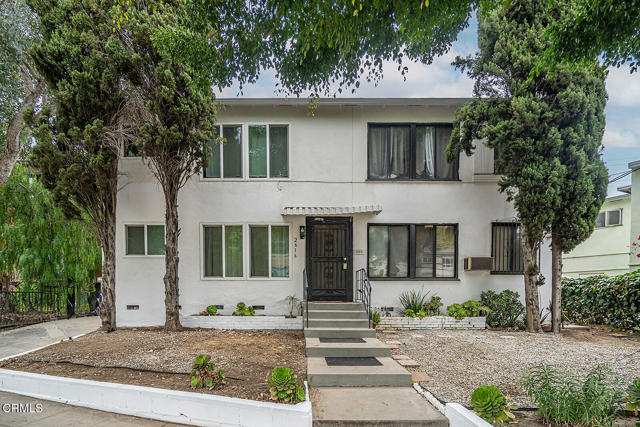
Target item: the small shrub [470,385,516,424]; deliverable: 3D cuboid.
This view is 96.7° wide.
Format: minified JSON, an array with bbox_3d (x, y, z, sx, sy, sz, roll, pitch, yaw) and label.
[{"bbox_3d":[1.789,1.970,2.950,0.440,0.360,0.400,0,-2,0],"label":"small shrub"}]

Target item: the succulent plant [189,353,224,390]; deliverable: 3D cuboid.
[{"bbox_3d":[-1.483,2.083,3.750,0.430,0.380,0.380,0,-2,0],"label":"succulent plant"}]

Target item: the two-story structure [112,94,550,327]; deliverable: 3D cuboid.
[{"bbox_3d":[0.340,0.200,11.300,12.000,6.200,8.000,0,-2,0],"label":"two-story structure"}]

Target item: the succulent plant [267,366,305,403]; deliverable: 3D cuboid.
[{"bbox_3d":[-0.412,2.056,3.400,0.440,0.370,0.400,0,-2,0],"label":"succulent plant"}]

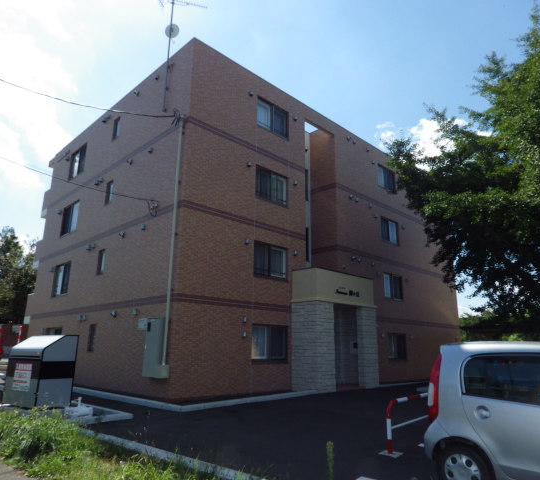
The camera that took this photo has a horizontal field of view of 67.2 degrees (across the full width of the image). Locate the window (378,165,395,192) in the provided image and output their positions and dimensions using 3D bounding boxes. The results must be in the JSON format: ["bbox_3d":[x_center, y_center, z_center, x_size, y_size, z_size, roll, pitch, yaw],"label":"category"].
[{"bbox_3d":[6.289,-3.238,21.965,0.140,1.227,1.764,-13,-20,43],"label":"window"}]

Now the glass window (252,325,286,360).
[{"bbox_3d":[-0.005,3.506,13.710,0.140,1.198,1.706,-13,-20,43],"label":"glass window"}]

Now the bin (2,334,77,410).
[{"bbox_3d":[-5.074,2.869,9.047,1.479,1.450,0.754,-10,-18,36],"label":"bin"}]

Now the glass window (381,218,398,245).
[{"bbox_3d":[6.128,-0.396,20.775,1.635,1.270,0.120,14,-20,-42],"label":"glass window"}]

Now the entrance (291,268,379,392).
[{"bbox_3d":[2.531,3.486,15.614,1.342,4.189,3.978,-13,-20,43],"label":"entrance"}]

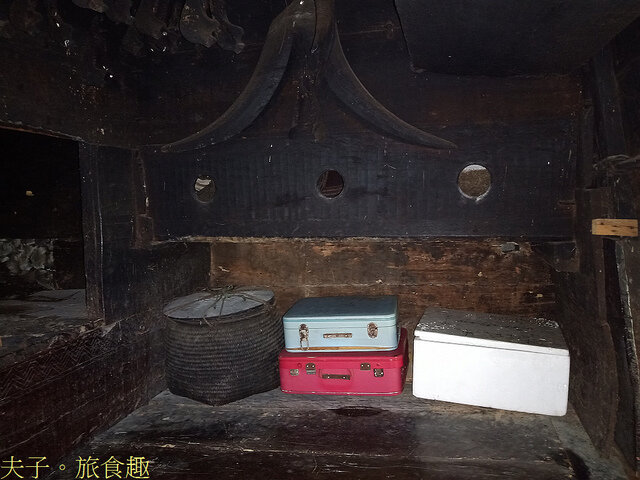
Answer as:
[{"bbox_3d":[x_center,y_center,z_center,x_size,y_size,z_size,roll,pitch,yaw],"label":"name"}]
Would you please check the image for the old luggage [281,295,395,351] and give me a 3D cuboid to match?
[{"bbox_3d":[0.111,0.377,2.122,0.482,0.151,0.334,-1,8,9],"label":"old luggage"}]

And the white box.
[{"bbox_3d":[0.709,0.491,1.952,0.559,0.262,0.380,1,8,21],"label":"white box"}]

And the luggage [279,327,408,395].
[{"bbox_3d":[0.117,0.543,2.096,0.515,0.171,0.342,-1,8,9],"label":"luggage"}]

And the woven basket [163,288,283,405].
[{"bbox_3d":[-0.429,0.468,2.126,0.514,0.360,0.514,-2,8,0],"label":"woven basket"}]

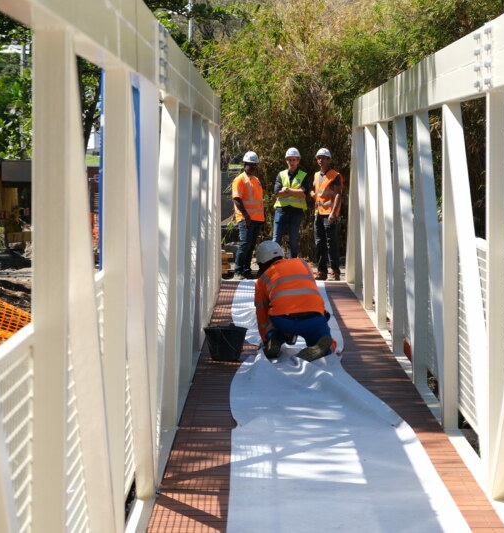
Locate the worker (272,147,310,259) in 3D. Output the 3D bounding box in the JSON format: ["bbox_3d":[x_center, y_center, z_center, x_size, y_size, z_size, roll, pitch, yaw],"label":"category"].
[{"bbox_3d":[0.537,-0.723,25.400,0.510,1.820,0.380,0,2,2],"label":"worker"}]

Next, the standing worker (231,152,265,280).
[{"bbox_3d":[-0.044,-0.700,25.300,0.500,1.760,0.360,-1,2,-35],"label":"standing worker"}]

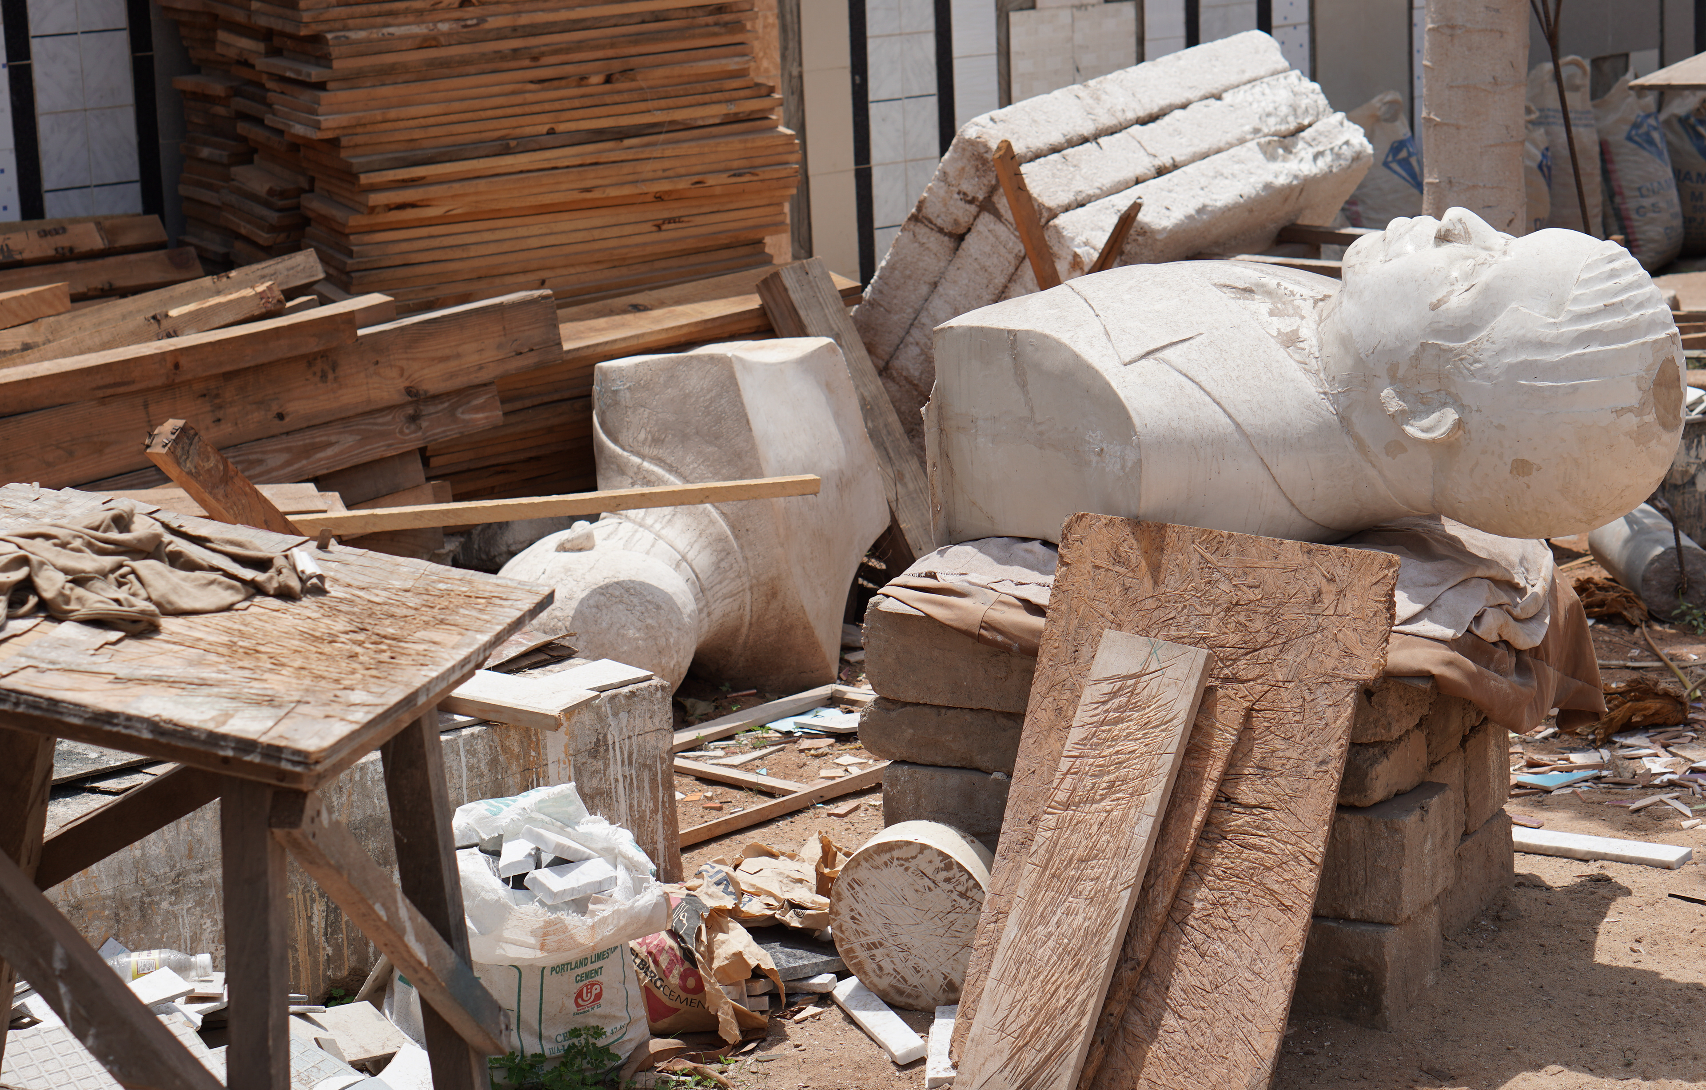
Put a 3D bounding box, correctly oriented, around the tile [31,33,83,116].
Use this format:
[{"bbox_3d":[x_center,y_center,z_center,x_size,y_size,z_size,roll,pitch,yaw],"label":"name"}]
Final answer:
[{"bbox_3d":[-2.166,-1.282,9.686,0.147,0.209,0.010,-12,15,-40],"label":"tile"}]

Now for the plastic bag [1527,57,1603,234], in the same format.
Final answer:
[{"bbox_3d":[2.735,-1.479,13.621,0.360,0.780,0.260,-10,14,-31],"label":"plastic bag"}]

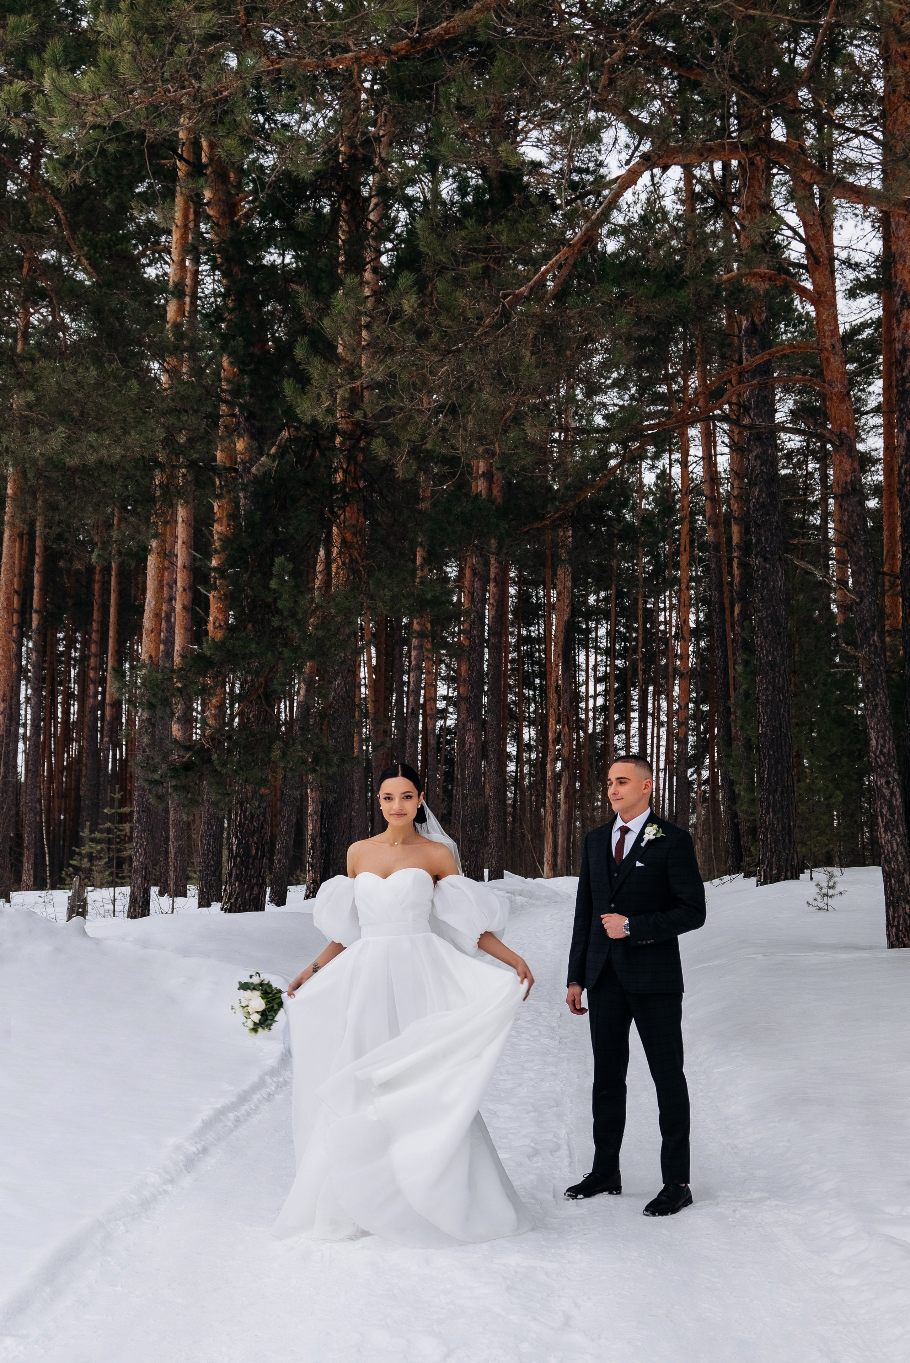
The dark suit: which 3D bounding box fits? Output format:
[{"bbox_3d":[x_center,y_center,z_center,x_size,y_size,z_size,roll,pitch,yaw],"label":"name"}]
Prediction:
[{"bbox_3d":[0.737,1.258,5.381,0.560,1.451,0.380,-5,-9,34],"label":"dark suit"}]

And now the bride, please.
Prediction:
[{"bbox_3d":[-0.194,1.160,4.970,0.920,1.704,0.740,-1,-8,8],"label":"bride"}]

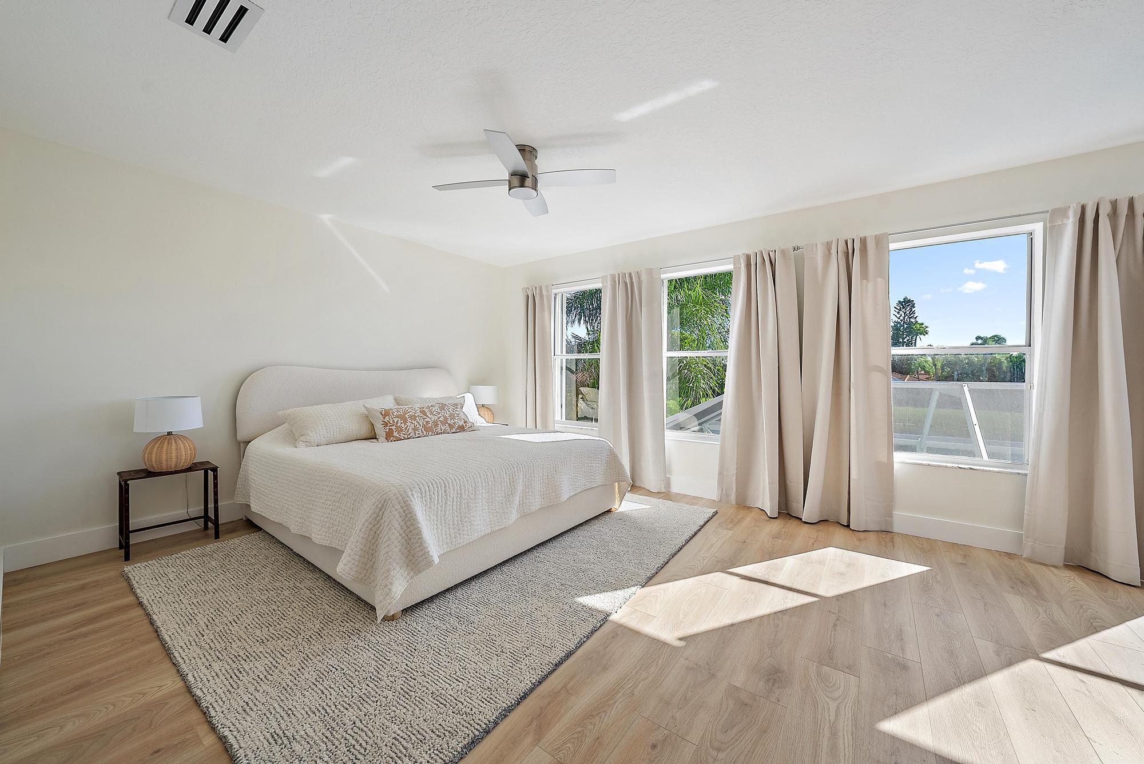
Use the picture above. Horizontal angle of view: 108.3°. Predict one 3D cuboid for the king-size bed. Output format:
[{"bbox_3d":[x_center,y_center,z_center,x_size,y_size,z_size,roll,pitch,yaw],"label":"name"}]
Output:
[{"bbox_3d":[-1.088,0.481,3.370,2.270,1.198,2.130,1,2,37],"label":"king-size bed"}]

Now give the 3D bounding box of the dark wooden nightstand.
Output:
[{"bbox_3d":[-2.705,0.847,2.786,0.309,0.501,0.466,1,2,36],"label":"dark wooden nightstand"}]

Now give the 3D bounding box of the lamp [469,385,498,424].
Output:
[{"bbox_3d":[-1.063,0.295,5.042,0.328,0.487,0.328,0,2,0],"label":"lamp"}]

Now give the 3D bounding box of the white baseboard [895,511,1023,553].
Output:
[{"bbox_3d":[2.613,1.034,2.831,0.667,0.145,0.025,1,2,36],"label":"white baseboard"}]

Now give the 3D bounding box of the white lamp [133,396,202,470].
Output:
[{"bbox_3d":[-2.714,0.352,2.789,0.328,0.487,0.328,1,2,36],"label":"white lamp"}]

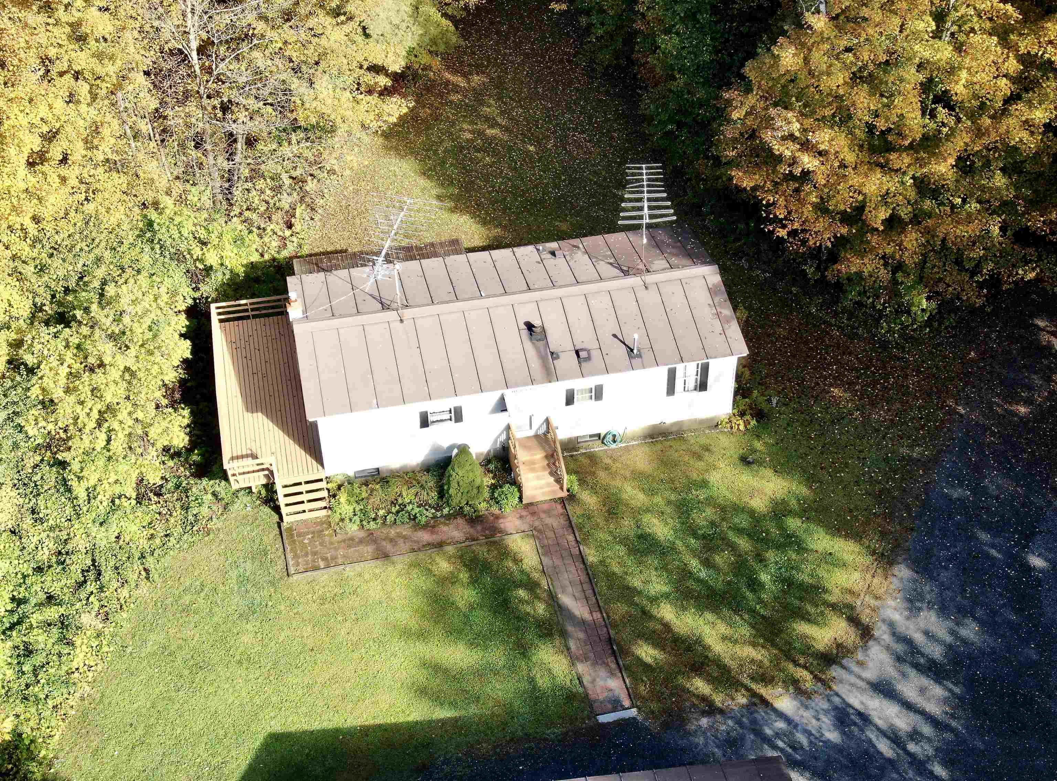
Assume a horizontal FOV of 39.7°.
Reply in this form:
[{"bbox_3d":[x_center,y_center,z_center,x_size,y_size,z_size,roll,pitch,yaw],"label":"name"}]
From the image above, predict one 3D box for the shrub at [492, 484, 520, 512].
[{"bbox_3d":[-0.796,3.588,50.586,0.915,0.660,0.836,-8,43,-8],"label":"shrub"}]

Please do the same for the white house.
[{"bbox_3d":[-0.550,-1.577,53.032,15.282,4.919,8.378,-8,43,-8],"label":"white house"}]

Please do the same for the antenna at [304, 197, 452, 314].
[{"bbox_3d":[-4.805,-3.657,49.707,3.256,3.608,4.752,9,44,10],"label":"antenna"}]

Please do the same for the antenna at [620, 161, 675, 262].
[{"bbox_3d":[4.110,-6.092,52.026,1.936,2.464,3.300,-1,43,0],"label":"antenna"}]

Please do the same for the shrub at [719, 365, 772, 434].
[{"bbox_3d":[7.828,0.412,53.516,1.496,1.188,1.672,-8,43,-8],"label":"shrub"}]

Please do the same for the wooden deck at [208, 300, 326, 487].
[{"bbox_3d":[-9.551,0.217,53.417,3.274,1.927,9.020,-8,43,-8],"label":"wooden deck"}]

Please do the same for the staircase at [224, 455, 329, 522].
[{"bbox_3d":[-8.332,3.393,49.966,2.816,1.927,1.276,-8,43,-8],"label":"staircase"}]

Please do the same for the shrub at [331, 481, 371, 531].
[{"bbox_3d":[-6.106,3.980,50.104,1.267,0.836,1.100,-8,43,-8],"label":"shrub"}]

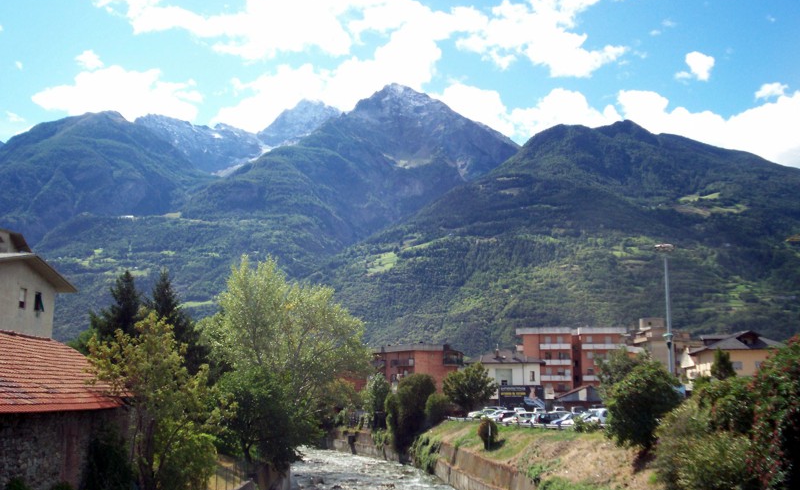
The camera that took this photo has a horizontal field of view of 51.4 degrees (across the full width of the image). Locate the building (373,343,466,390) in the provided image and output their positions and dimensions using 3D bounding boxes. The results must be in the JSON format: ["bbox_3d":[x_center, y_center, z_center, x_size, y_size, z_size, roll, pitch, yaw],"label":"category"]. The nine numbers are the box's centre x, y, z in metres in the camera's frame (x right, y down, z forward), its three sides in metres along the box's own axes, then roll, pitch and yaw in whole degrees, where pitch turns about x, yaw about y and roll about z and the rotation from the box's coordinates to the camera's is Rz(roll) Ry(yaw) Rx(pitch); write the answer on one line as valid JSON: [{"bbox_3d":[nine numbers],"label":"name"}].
[{"bbox_3d":[3.579,25.821,160.953,16.500,12.820,13.000,-4,-10,20],"label":"building"}]

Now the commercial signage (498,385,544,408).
[{"bbox_3d":[16.210,20.275,111.000,6.100,3.020,0.300,1,-9,-5],"label":"commercial signage"}]

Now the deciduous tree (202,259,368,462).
[{"bbox_3d":[-9.388,9.297,69.430,13.300,16.710,13.300,0,-10,0],"label":"deciduous tree"}]

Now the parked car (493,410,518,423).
[{"bbox_3d":[12.368,20.586,98.941,4.100,1.500,1.750,4,-10,-20],"label":"parked car"}]

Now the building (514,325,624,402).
[{"bbox_3d":[33.944,24.834,164.675,21.500,16.030,13.000,-2,-10,11],"label":"building"}]

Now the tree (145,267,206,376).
[{"bbox_3d":[-17.019,9.209,63.357,5.600,14.990,5.600,0,-10,0],"label":"tree"}]

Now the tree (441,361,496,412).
[{"bbox_3d":[9.022,18.609,108.000,7.000,6.910,6.700,0,-9,0],"label":"tree"}]

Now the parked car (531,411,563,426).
[{"bbox_3d":[15.737,18.350,87.000,3.900,1.540,1.700,3,-10,-15],"label":"parked car"}]

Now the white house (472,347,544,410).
[{"bbox_3d":[14.977,19.096,117.000,10.800,9.020,9.000,1,-9,-6],"label":"white house"}]

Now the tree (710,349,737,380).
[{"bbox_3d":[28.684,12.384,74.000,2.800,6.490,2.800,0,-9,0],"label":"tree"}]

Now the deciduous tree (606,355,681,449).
[{"bbox_3d":[19.316,12.541,66.000,6.500,7.170,6.200,0,-9,0],"label":"deciduous tree"}]

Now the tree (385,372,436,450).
[{"bbox_3d":[1.329,19.260,96.125,5.600,8.730,5.600,0,-10,0],"label":"tree"}]

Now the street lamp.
[{"bbox_3d":[25.817,8.775,80.000,1.900,18.090,1.900,0,-9,0],"label":"street lamp"}]

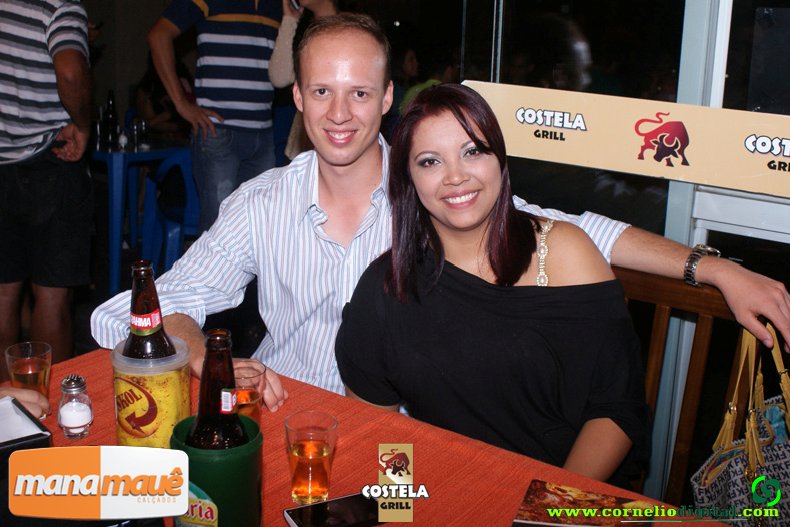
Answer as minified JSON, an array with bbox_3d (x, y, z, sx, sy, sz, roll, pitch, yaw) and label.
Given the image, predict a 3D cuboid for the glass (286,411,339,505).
[{"bbox_3d":[-0.114,0.263,1.234,0.069,0.108,0.069,2,15,0],"label":"glass"}]

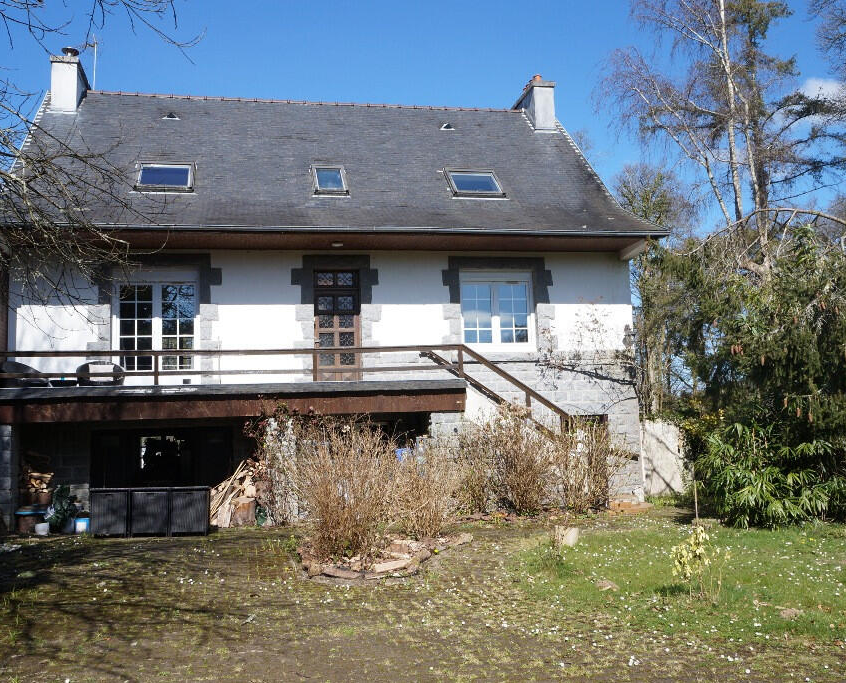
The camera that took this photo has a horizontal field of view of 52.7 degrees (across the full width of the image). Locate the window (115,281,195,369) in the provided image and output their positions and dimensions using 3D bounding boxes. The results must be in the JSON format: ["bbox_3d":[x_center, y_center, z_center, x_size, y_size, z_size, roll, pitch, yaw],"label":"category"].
[{"bbox_3d":[-4.974,-0.212,15.920,1.552,1.841,0.118,-1,-7,-11],"label":"window"}]

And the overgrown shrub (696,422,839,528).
[{"bbox_3d":[5.086,1.932,12.674,1.980,1.446,1.478,-1,-7,-11],"label":"overgrown shrub"}]

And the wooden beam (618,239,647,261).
[{"bbox_3d":[4.279,-1.898,17.161,0.236,0.276,1.133,-1,-7,-11],"label":"wooden beam"}]

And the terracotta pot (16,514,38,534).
[{"bbox_3d":[-6.725,3.068,14.508,0.366,0.345,0.366,-1,-7,-11],"label":"terracotta pot"}]

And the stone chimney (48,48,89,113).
[{"bbox_3d":[-8.219,-5.839,19.999,0.611,1.675,1.714,-1,-7,-11],"label":"stone chimney"}]

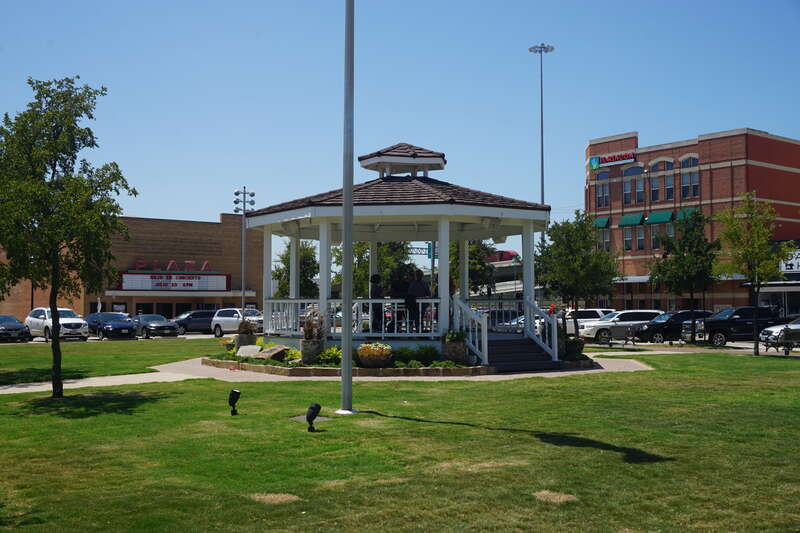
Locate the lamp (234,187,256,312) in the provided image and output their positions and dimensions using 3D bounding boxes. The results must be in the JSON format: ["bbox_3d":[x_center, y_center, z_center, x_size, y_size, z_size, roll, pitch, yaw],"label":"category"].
[{"bbox_3d":[-7.900,-0.132,45.040,1.250,7.800,0.450,2,-3,-37],"label":"lamp"}]

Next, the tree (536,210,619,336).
[{"bbox_3d":[8.938,0.468,45.015,4.000,6.610,4.000,0,-2,0],"label":"tree"}]

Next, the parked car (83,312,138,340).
[{"bbox_3d":[-16.400,3.332,49.908,1.840,1.460,4.800,2,-3,-35],"label":"parked car"}]

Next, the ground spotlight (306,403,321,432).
[{"bbox_3d":[-1.038,1.803,10.537,0.130,0.345,0.175,-1,-3,27],"label":"ground spotlight"}]

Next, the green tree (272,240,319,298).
[{"bbox_3d":[-5.796,0.956,50.000,2.950,6.080,2.950,0,-2,0],"label":"green tree"}]

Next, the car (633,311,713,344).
[{"bbox_3d":[14.720,3.308,47.907,4.750,1.650,1.880,1,-2,-22],"label":"car"}]

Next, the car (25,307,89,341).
[{"bbox_3d":[-19.246,3.212,49.413,1.980,1.820,5.100,2,-3,-37],"label":"car"}]

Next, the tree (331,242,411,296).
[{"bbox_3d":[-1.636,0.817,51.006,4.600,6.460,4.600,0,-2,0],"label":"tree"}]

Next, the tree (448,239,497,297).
[{"bbox_3d":[4.243,0.942,52.003,3.900,6.600,3.900,0,-2,0],"label":"tree"}]

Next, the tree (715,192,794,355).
[{"bbox_3d":[12.584,0.266,31.513,2.750,5.780,2.750,0,-2,0],"label":"tree"}]

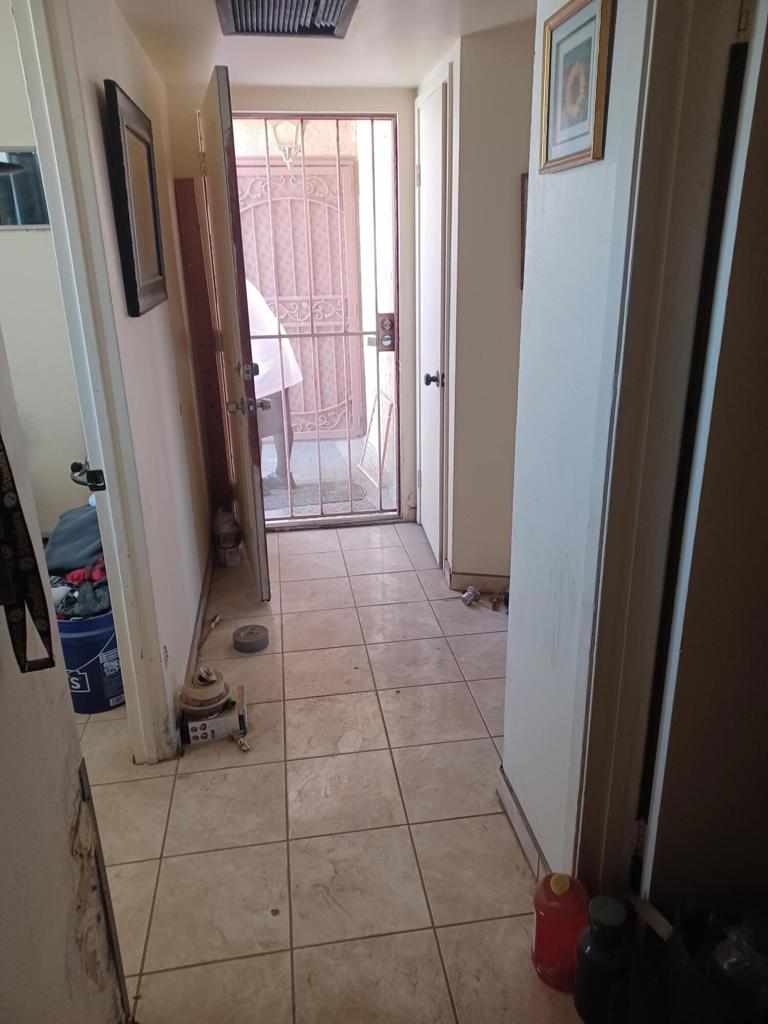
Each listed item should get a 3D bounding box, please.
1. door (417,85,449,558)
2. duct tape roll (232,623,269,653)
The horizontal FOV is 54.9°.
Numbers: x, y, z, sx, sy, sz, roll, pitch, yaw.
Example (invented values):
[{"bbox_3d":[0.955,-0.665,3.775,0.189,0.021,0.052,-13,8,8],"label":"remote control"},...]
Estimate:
[{"bbox_3d":[0.235,-0.796,3.493,0.040,2.040,0.620,-3,20,-6],"label":"door"},{"bbox_3d":[-0.524,0.498,2.914,0.136,0.049,0.136,-4,20,-7],"label":"duct tape roll"}]

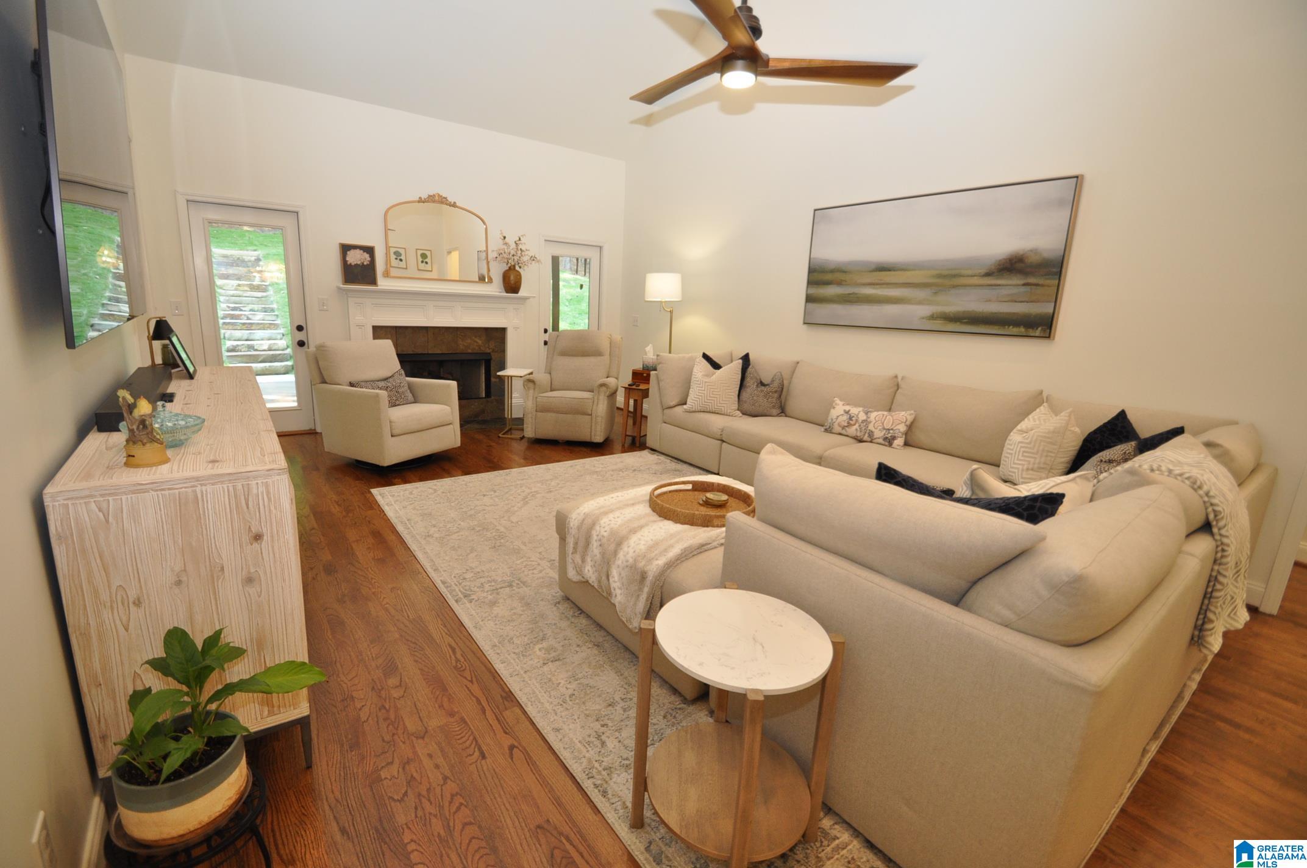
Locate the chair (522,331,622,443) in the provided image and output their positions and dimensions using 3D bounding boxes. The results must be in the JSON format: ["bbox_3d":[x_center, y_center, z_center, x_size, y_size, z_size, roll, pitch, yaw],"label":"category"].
[{"bbox_3d":[-0.803,-0.489,5.636,0.810,1.040,0.900,4,13,4],"label":"chair"}]

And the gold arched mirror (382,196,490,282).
[{"bbox_3d":[-2.266,-2.061,5.720,1.120,0.870,0.050,-7,17,-37],"label":"gold arched mirror"}]

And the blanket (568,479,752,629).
[{"bbox_3d":[0.192,0.538,2.660,1.090,0.340,0.800,-7,17,-37],"label":"blanket"}]

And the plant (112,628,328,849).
[{"bbox_3d":[-0.876,0.565,1.116,0.340,0.370,0.270,-8,16,-42],"label":"plant"}]

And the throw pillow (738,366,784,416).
[{"bbox_3d":[0.954,-0.371,4.728,0.400,0.400,0.150,4,-2,8],"label":"throw pillow"}]

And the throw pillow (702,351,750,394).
[{"bbox_3d":[0.653,-0.483,4.880,0.470,0.480,0.160,5,-2,10],"label":"throw pillow"}]

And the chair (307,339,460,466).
[{"bbox_3d":[-2.278,-0.288,4.657,0.860,0.930,0.790,10,15,25],"label":"chair"}]

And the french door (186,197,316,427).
[{"bbox_3d":[-3.640,-1.018,4.997,0.790,2.030,0.070,-6,15,-37],"label":"french door"}]

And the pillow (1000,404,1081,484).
[{"bbox_3d":[2.135,0.038,2.986,0.180,0.440,0.430,18,11,-6],"label":"pillow"}]

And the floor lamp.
[{"bbox_3d":[0.106,-0.846,5.861,0.400,1.690,0.380,-8,16,-42],"label":"floor lamp"}]

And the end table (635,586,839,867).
[{"bbox_3d":[0.187,0.709,1.290,0.430,0.540,0.430,2,12,-1],"label":"end table"}]

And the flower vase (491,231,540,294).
[{"bbox_3d":[-1.568,-1.931,6.155,0.520,0.660,0.340,-7,17,-37],"label":"flower vase"}]

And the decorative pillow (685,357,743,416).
[{"bbox_3d":[0.542,-0.423,4.718,0.480,0.480,0.170,5,-2,13],"label":"decorative pillow"}]

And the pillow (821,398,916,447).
[{"bbox_3d":[1.593,-0.079,4.031,0.130,0.280,0.610,18,1,-40],"label":"pillow"}]

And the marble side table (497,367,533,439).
[{"bbox_3d":[-1.408,-0.314,5.594,0.290,0.635,0.460,2,12,-3],"label":"marble side table"}]

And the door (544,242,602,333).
[{"bbox_3d":[-1.034,-1.347,6.928,0.780,2.040,0.050,-7,17,-37],"label":"door"}]

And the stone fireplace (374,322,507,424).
[{"bbox_3d":[-2.355,-0.673,6.113,1.430,1.040,0.360,-6,15,-37],"label":"stone fireplace"}]

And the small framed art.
[{"bbox_3d":[-2.883,-1.639,5.316,0.310,0.385,0.030,-7,11,-37],"label":"small framed art"}]

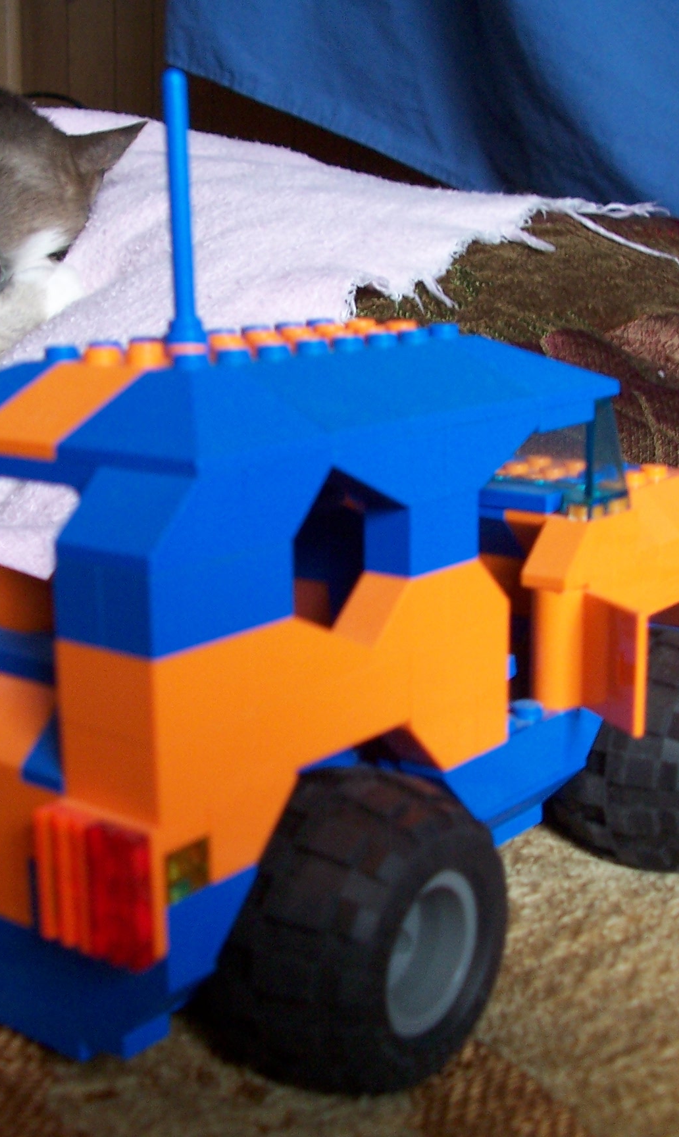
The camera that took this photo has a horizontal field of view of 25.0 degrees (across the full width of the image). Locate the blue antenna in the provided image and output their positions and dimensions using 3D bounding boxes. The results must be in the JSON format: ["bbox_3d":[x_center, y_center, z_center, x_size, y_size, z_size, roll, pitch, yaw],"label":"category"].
[{"bbox_3d":[-0.022,-0.049,0.213,0.006,0.039,0.006,-1,13,0],"label":"blue antenna"}]

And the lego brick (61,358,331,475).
[{"bbox_3d":[-0.018,-0.019,0.185,0.024,0.010,0.024,9,16,38],"label":"lego brick"}]

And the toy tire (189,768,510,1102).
[{"bbox_3d":[0.001,0.048,0.208,0.029,0.043,0.043,9,16,38],"label":"toy tire"}]

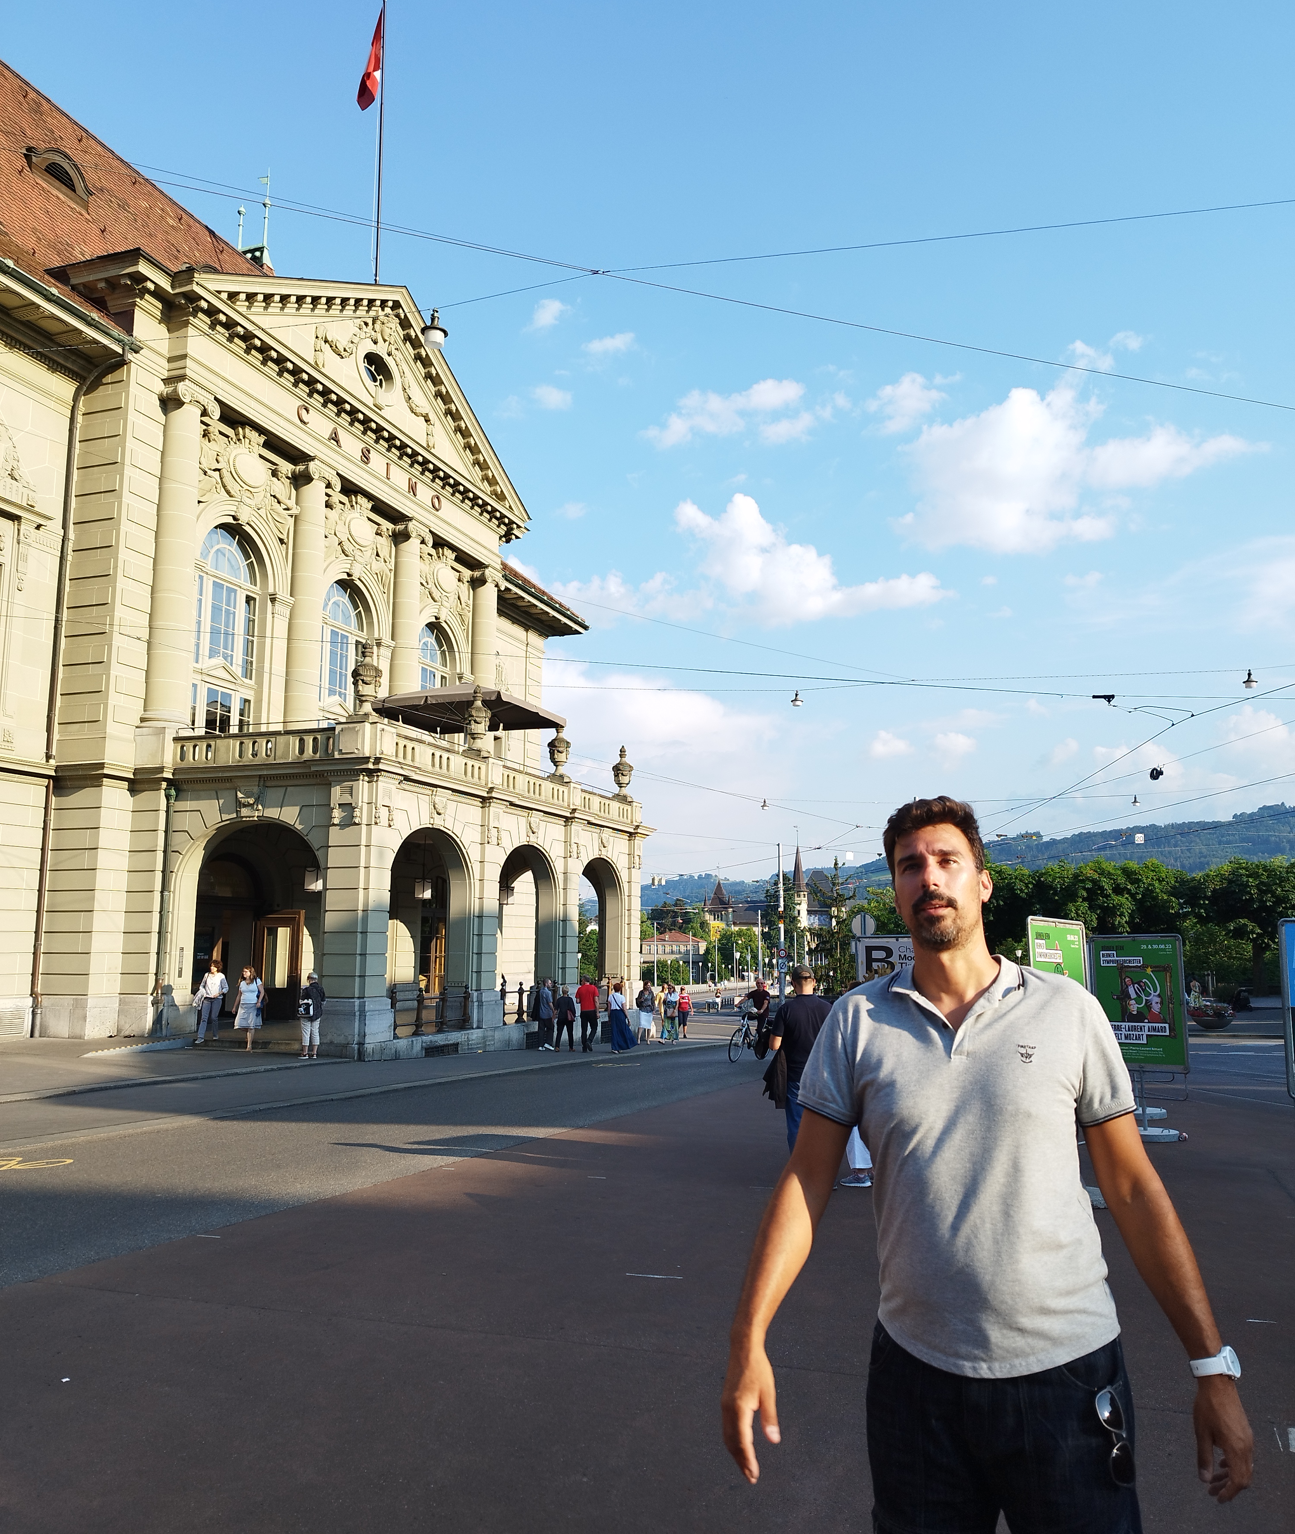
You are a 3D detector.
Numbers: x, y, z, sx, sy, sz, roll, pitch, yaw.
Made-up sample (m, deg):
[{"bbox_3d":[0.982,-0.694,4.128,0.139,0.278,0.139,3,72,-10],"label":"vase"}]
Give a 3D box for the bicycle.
[{"bbox_3d":[2.207,5.716,25.435,0.580,1.080,1.720,-6,-10,33],"label":"bicycle"}]

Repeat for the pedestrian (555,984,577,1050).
[{"bbox_3d":[-1.951,6.012,28.625,0.460,1.579,0.380,-3,-9,17],"label":"pedestrian"}]

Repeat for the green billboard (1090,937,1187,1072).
[{"bbox_3d":[5.042,2.428,12.277,0.950,1.350,0.070,-5,-10,31],"label":"green billboard"}]

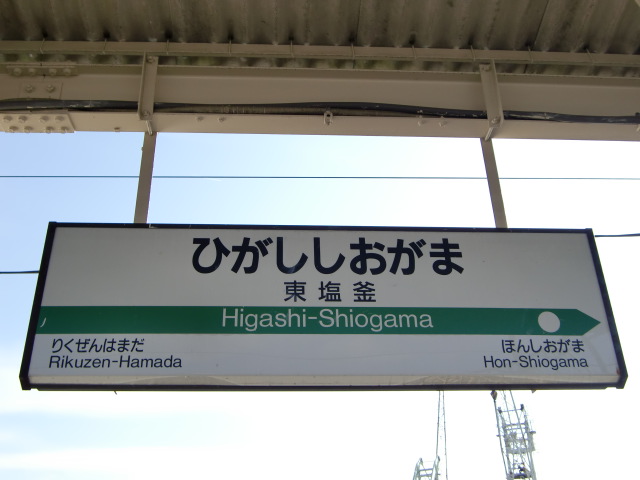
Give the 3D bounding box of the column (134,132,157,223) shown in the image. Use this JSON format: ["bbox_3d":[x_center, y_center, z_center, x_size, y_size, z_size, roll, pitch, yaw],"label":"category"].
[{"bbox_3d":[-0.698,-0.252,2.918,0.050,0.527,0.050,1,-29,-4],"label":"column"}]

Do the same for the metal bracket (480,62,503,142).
[{"bbox_3d":[0.721,-0.624,3.022,0.051,0.338,0.050,1,-29,-4],"label":"metal bracket"}]

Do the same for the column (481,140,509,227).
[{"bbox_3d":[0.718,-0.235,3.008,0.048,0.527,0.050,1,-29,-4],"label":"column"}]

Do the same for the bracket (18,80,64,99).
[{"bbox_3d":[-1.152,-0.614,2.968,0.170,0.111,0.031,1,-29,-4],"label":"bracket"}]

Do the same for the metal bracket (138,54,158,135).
[{"bbox_3d":[-0.693,-0.640,2.933,0.050,0.338,0.050,1,-29,-4],"label":"metal bracket"}]

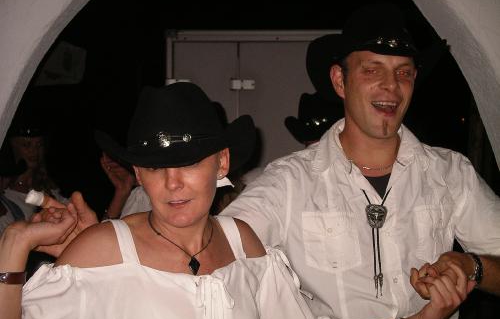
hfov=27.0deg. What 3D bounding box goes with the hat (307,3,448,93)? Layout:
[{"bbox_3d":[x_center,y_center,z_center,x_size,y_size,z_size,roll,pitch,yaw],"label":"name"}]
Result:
[{"bbox_3d":[0.270,-0.243,2.200,0.295,0.150,0.355,5,-5,-8],"label":"hat"}]

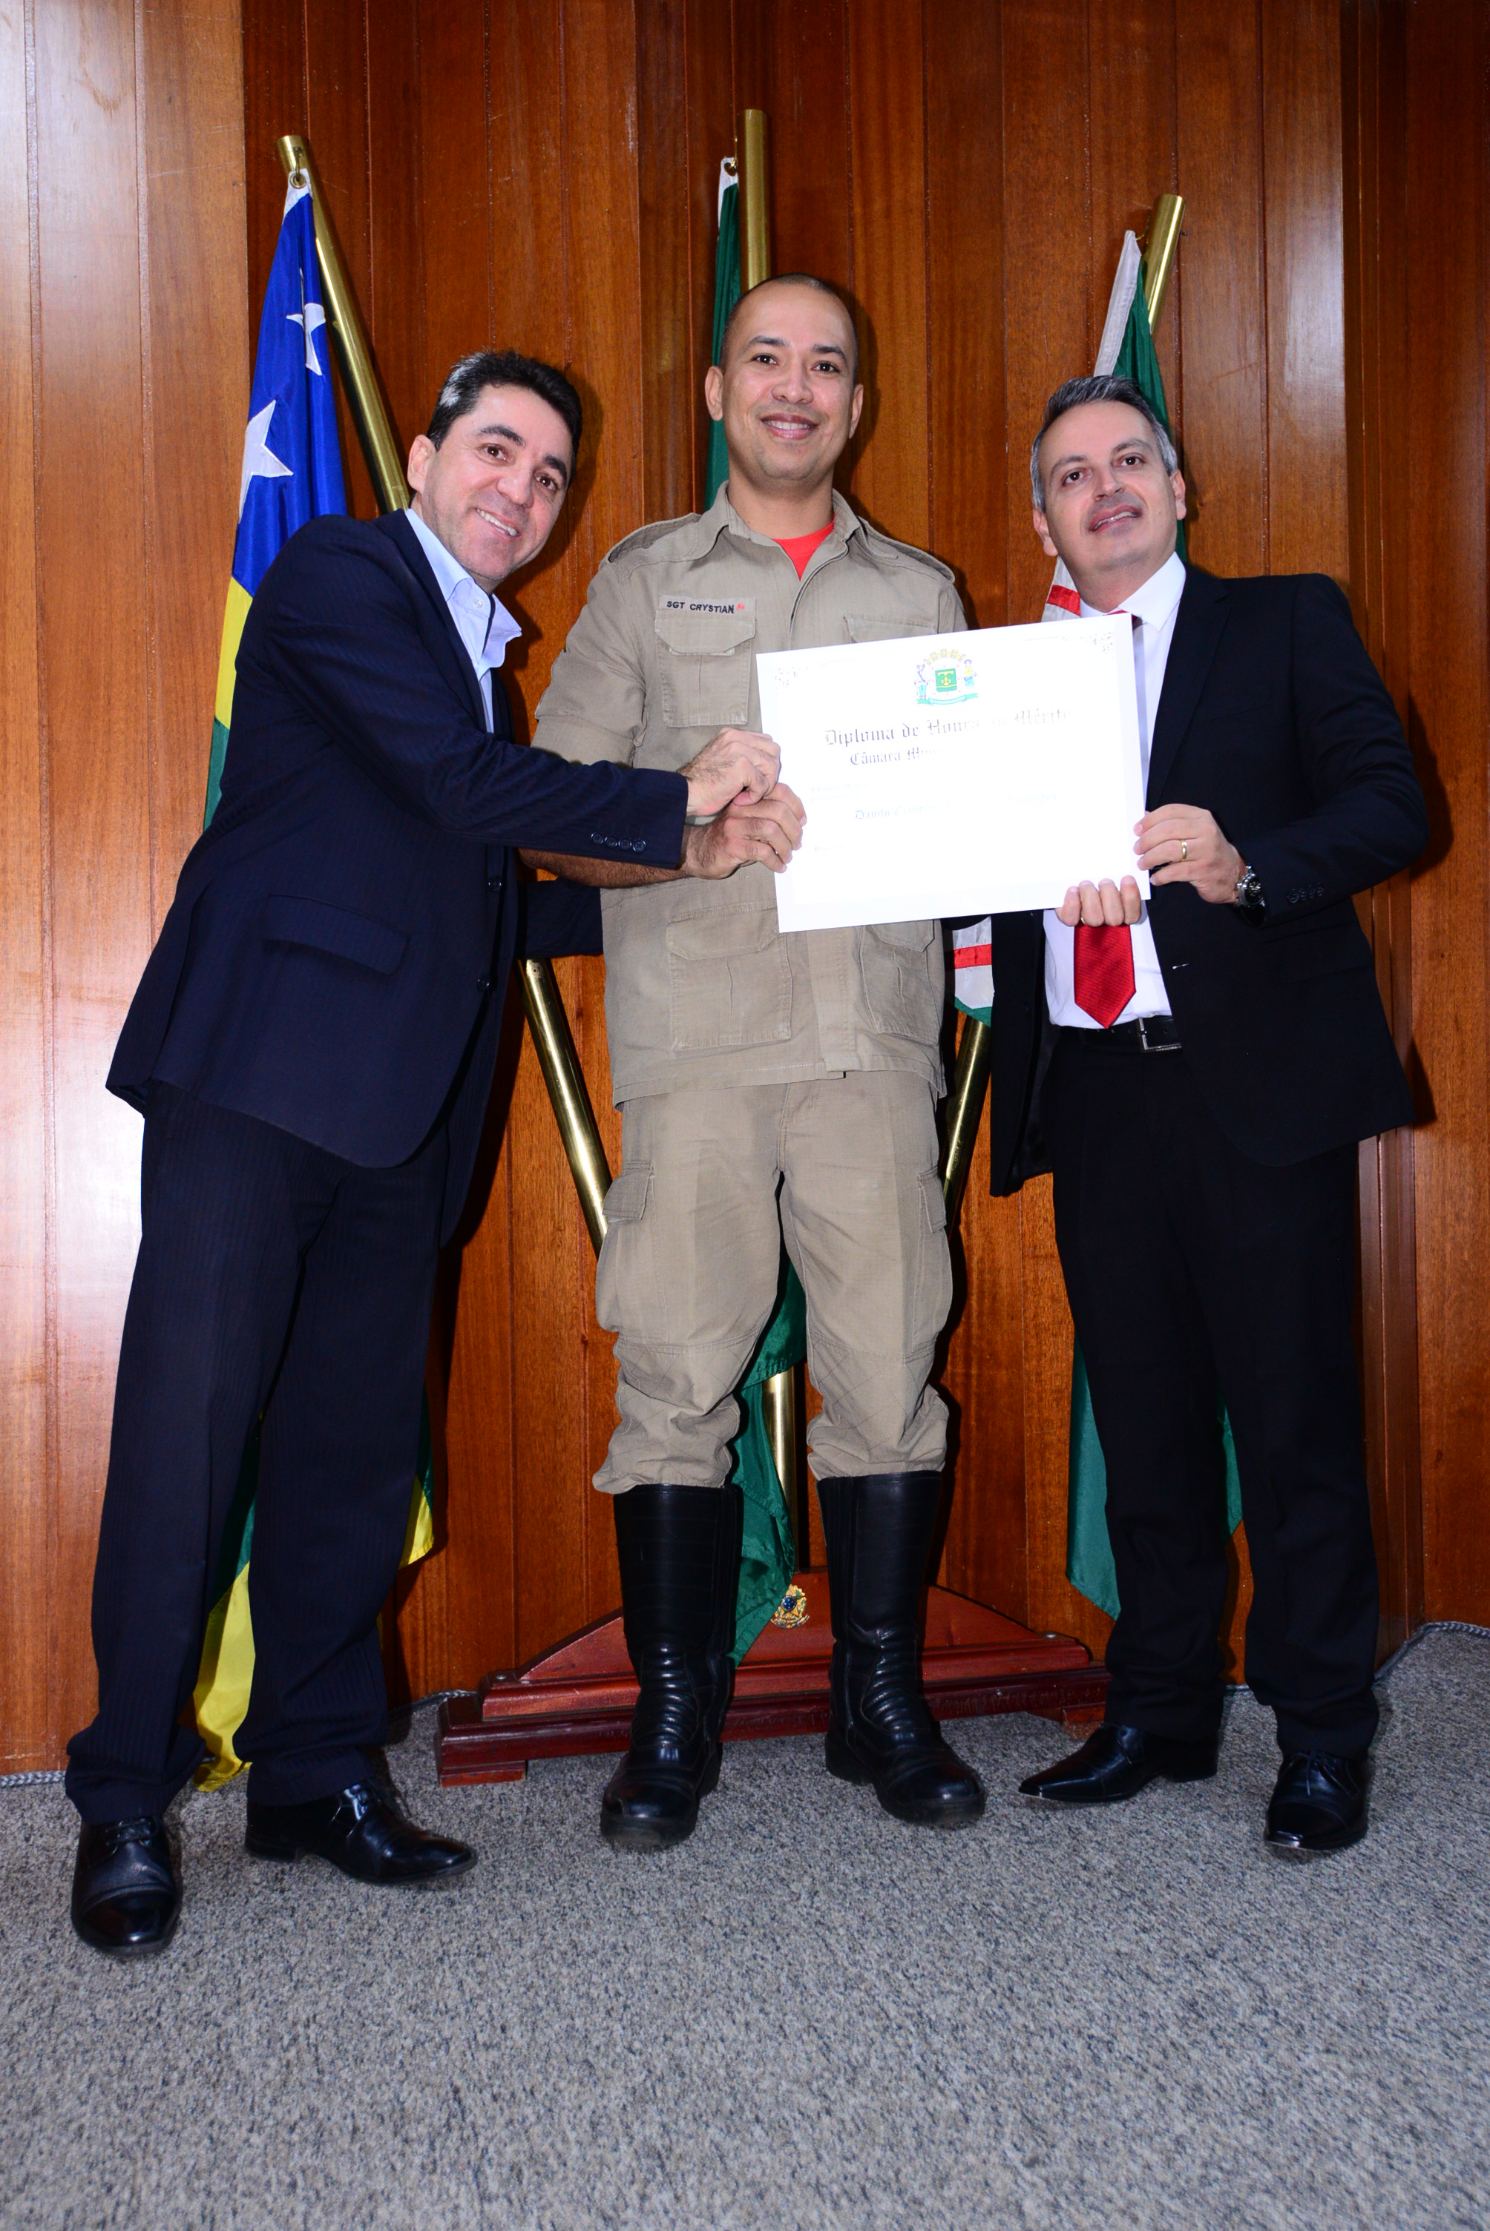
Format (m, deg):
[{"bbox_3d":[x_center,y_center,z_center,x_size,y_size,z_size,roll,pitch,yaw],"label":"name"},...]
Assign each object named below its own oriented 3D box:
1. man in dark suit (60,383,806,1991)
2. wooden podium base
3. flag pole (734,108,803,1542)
[{"bbox_3d":[-0.315,-0.020,2.380,0.680,1.670,0.600,-1,0,-43],"label":"man in dark suit"},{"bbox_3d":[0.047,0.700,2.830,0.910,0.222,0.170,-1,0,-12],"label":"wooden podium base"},{"bbox_3d":[0.033,-0.329,2.840,0.040,1.980,0.040,-1,0,-6],"label":"flag pole"}]

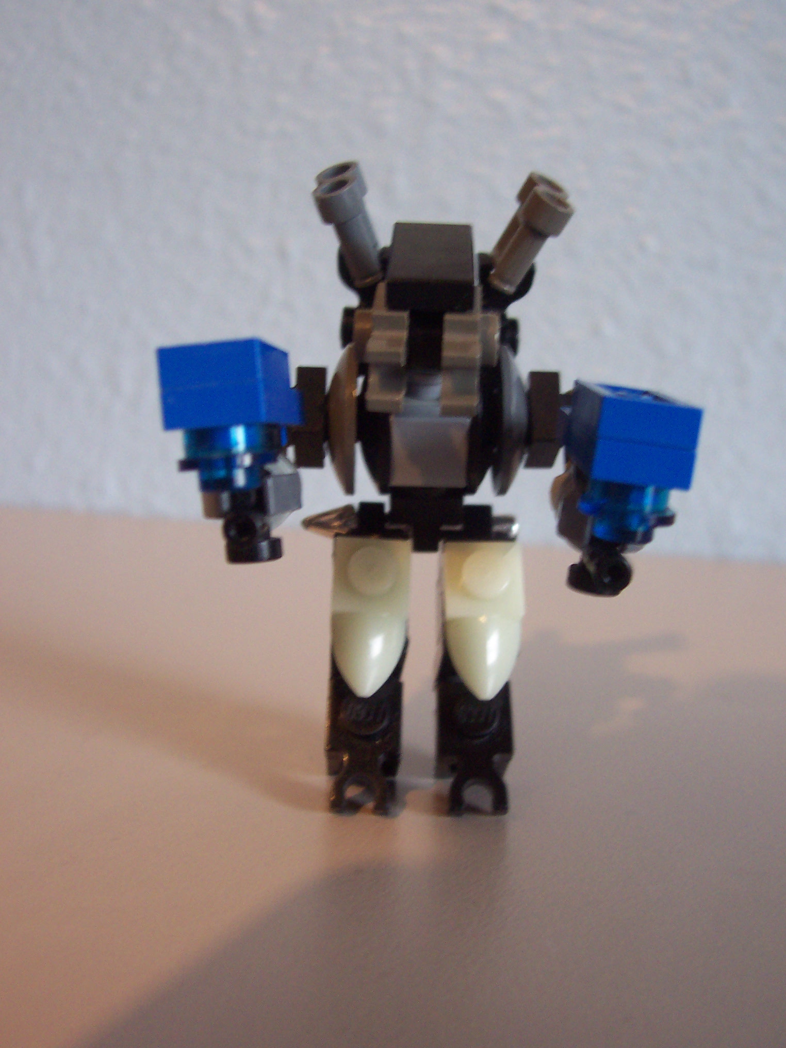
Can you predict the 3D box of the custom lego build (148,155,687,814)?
[{"bbox_3d":[0.003,-0.001,0.109,0.042,0.066,0.041,2,12,1],"label":"custom lego build"}]

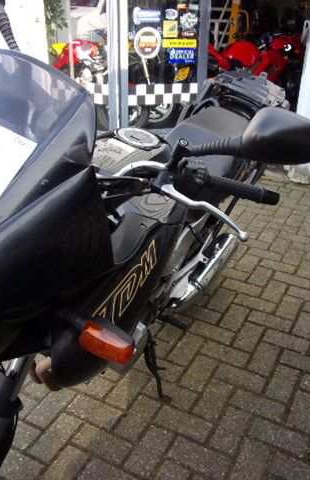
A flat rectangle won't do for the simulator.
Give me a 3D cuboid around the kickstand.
[{"bbox_3d":[0.008,0.457,1.608,0.075,0.315,0.070,1,26,31],"label":"kickstand"}]

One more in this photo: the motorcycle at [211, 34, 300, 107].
[{"bbox_3d":[1.131,-1.776,5.149,2.000,1.120,0.750,15,30,27],"label":"motorcycle"}]

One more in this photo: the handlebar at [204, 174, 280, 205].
[{"bbox_3d":[0.190,-0.111,0.975,0.170,0.037,0.037,11,25,-13],"label":"handlebar"}]

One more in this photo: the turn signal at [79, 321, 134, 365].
[{"bbox_3d":[-0.100,0.210,0.910,0.105,0.055,0.060,28,35,17],"label":"turn signal"}]

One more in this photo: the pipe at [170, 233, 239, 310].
[{"bbox_3d":[0.216,0.124,1.860,0.120,0.130,0.490,27,35,16],"label":"pipe"}]

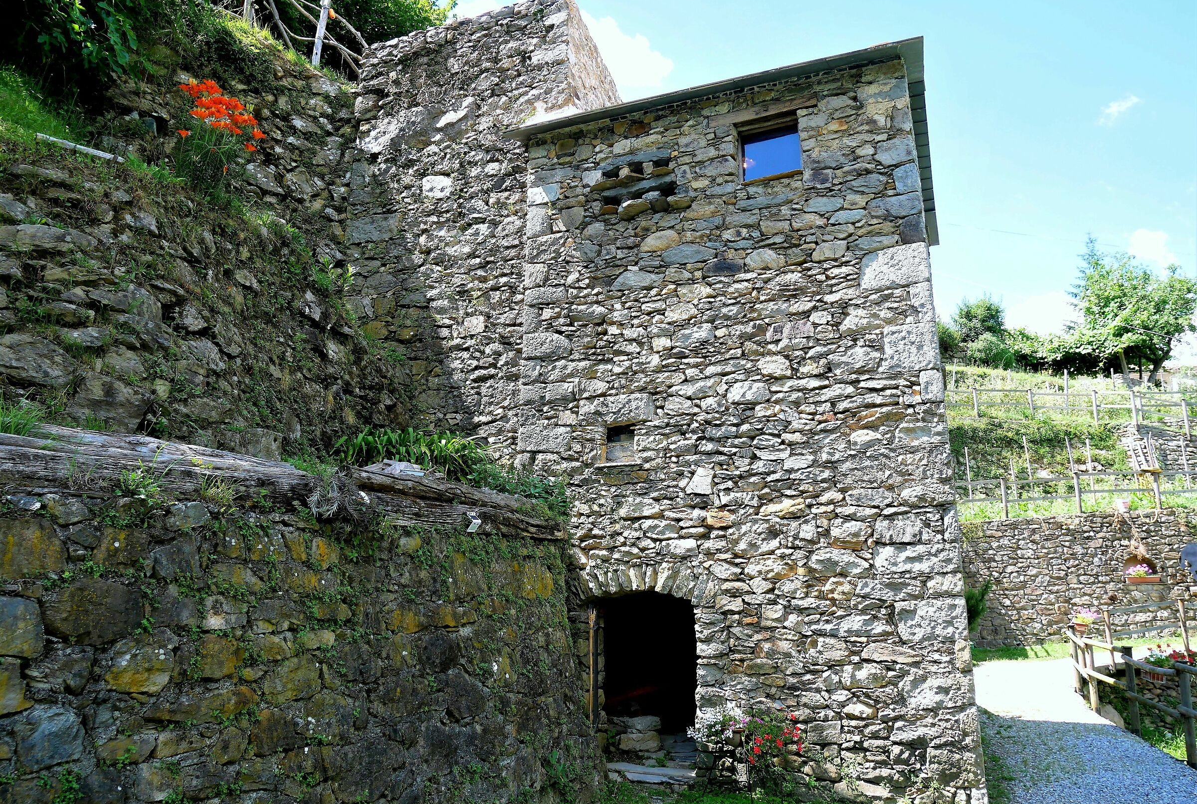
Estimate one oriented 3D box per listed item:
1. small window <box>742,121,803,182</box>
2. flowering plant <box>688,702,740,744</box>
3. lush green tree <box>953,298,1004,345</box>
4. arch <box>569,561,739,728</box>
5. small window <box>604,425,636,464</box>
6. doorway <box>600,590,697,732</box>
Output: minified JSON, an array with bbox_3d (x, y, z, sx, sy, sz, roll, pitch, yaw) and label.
[{"bbox_3d":[2.169,-3.053,10.335,0.742,0.760,0.200,-7,-17,23],"label":"small window"},{"bbox_3d":[1.254,3.284,8.561,0.573,0.407,0.450,-7,-17,23],"label":"flowering plant"},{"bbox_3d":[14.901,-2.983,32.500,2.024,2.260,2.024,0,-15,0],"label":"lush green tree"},{"bbox_3d":[0.650,2.802,9.528,1.948,1.886,0.500,-7,-17,23],"label":"arch"},{"bbox_3d":[0.309,0.545,10.179,0.428,0.475,0.250,-7,-17,23],"label":"small window"},{"bbox_3d":[0.577,3.008,9.492,1.251,1.638,0.420,-7,-17,23],"label":"doorway"}]

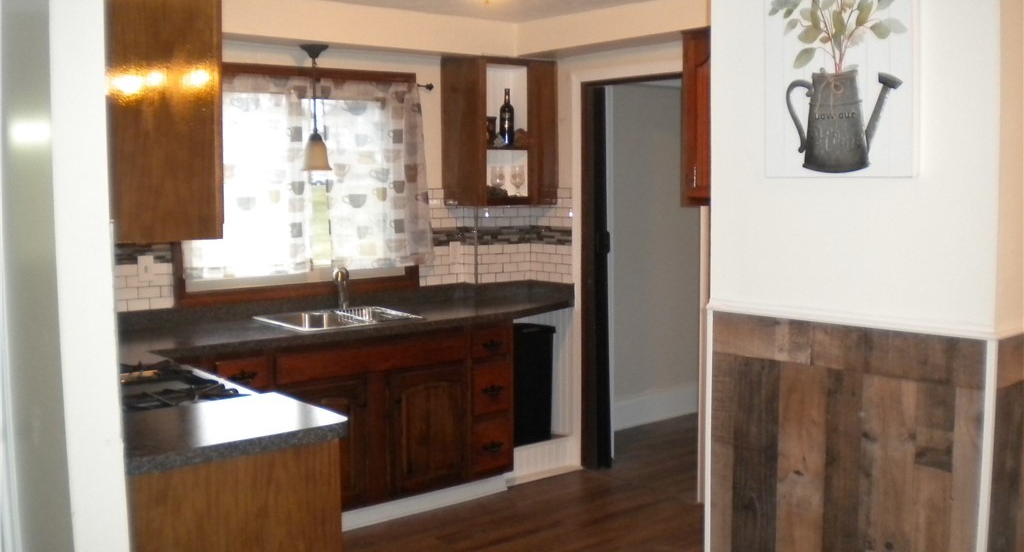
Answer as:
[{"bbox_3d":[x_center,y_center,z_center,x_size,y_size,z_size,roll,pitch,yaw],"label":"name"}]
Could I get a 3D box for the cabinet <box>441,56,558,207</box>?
[{"bbox_3d":[-0.059,-0.772,5.601,0.540,0.771,0.325,-5,7,-39],"label":"cabinet"}]

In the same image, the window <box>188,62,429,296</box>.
[{"bbox_3d":[-0.952,-0.490,5.021,1.360,0.955,0.090,-5,7,-39],"label":"window"}]

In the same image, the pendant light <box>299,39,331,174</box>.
[{"bbox_3d":[-0.923,-0.792,4.890,0.146,0.585,0.146,-1,5,0],"label":"pendant light"}]

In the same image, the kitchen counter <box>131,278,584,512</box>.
[{"bbox_3d":[-0.879,0.607,4.848,2.990,0.980,0.635,-5,7,-39],"label":"kitchen counter"}]

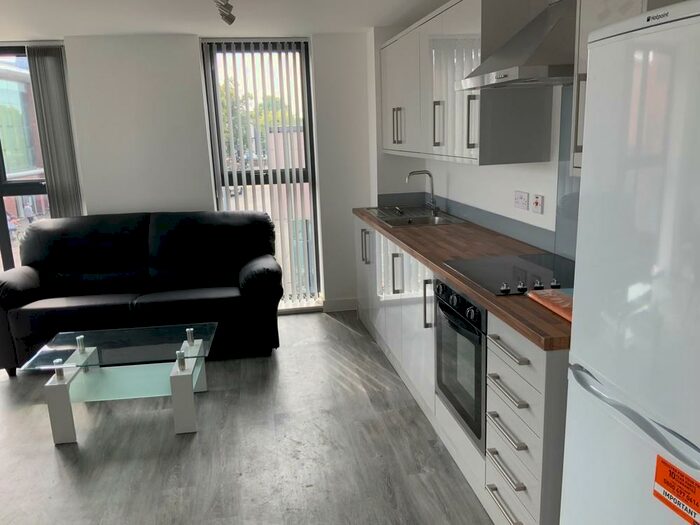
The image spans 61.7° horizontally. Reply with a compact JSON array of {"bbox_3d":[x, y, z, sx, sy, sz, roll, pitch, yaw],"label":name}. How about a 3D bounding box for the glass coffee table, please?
[{"bbox_3d":[-1.197,0.650,3.240,0.905,0.435,0.555,-3,13,-6],"label":"glass coffee table"}]

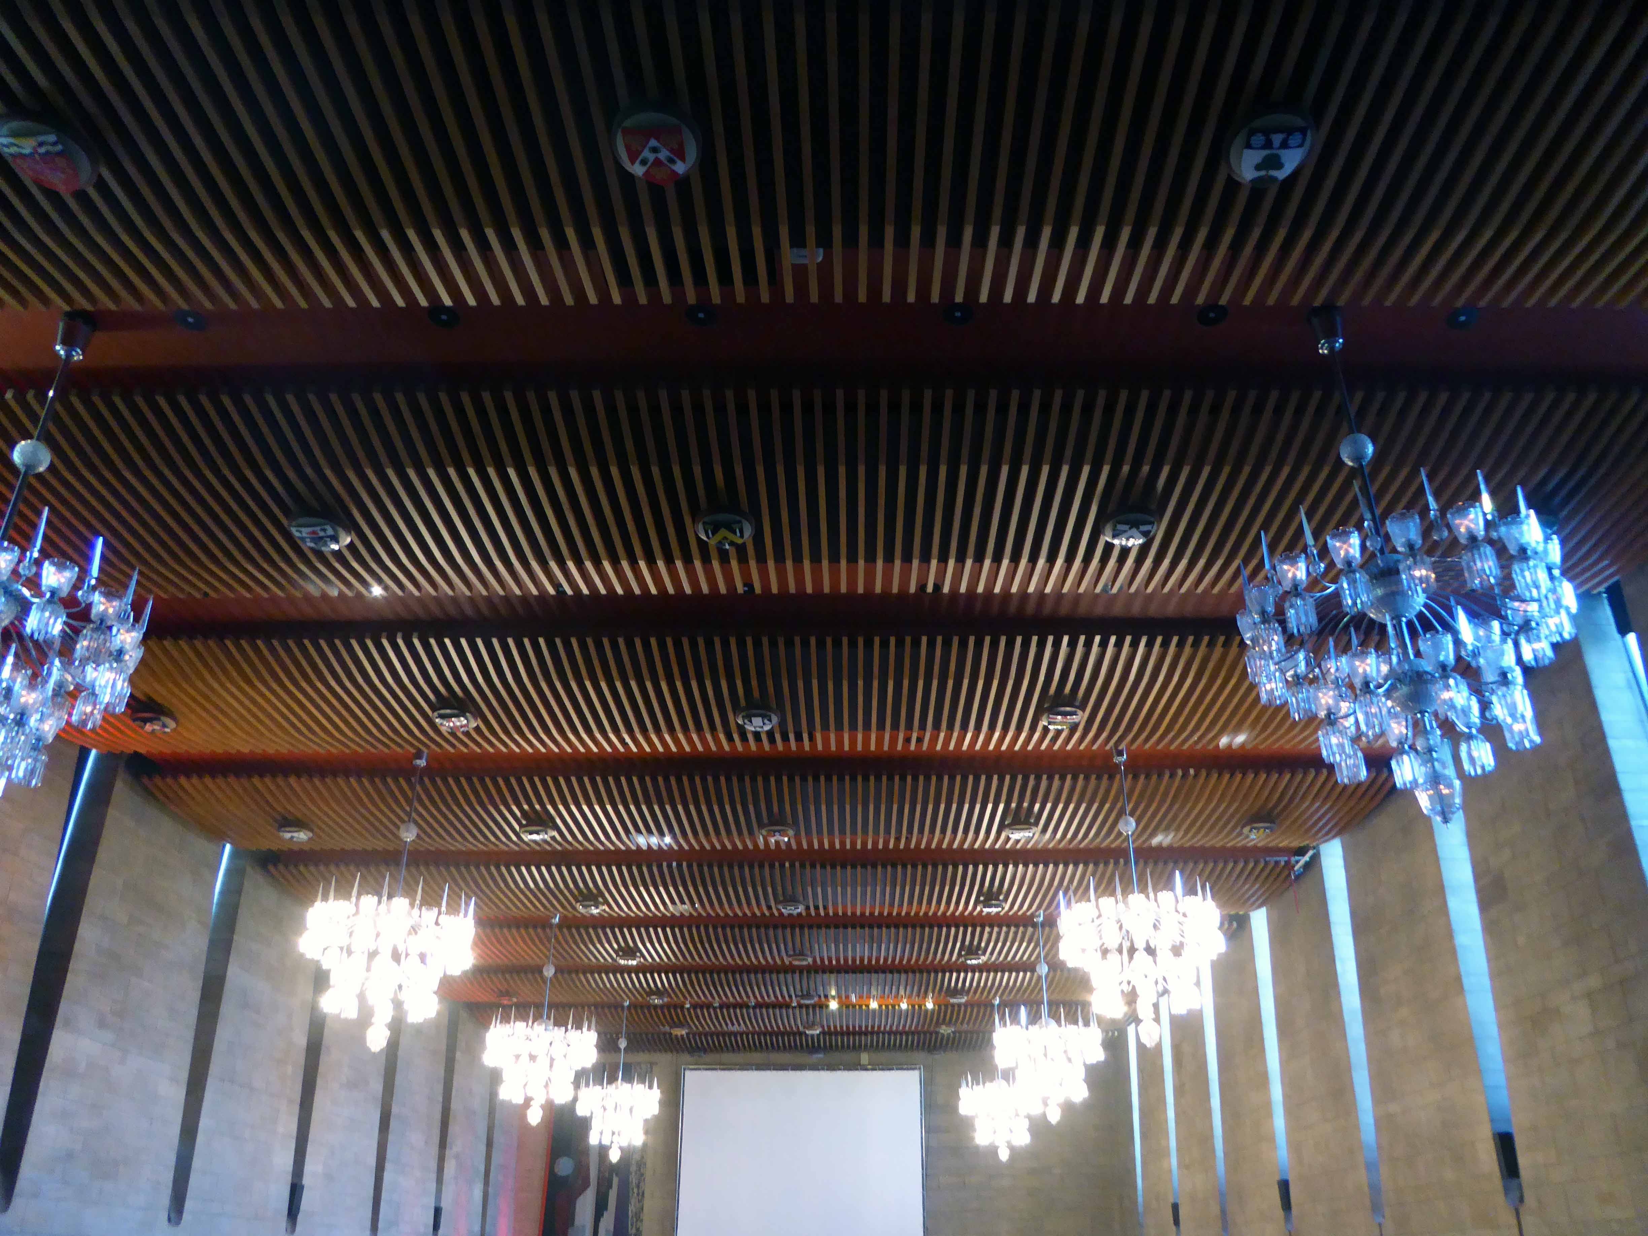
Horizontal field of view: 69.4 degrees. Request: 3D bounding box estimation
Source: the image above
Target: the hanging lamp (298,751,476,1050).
[{"bbox_3d":[-4.630,2.904,12.964,1.777,3.341,1.777,0,-29,2],"label":"hanging lamp"}]

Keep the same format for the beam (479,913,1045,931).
[{"bbox_3d":[-0.462,4.807,19.668,14.145,0.293,0.966,0,-29,2],"label":"beam"}]

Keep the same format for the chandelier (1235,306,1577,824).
[{"bbox_3d":[3.131,-0.457,6.715,1.777,3.341,1.777,0,-29,2],"label":"chandelier"}]

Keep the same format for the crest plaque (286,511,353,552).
[{"bbox_3d":[-3.801,-0.622,8.991,0.431,0.155,0.431,0,-29,2],"label":"crest plaque"}]

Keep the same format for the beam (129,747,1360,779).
[{"bbox_3d":[-0.633,1.476,13.628,14.145,0.293,0.966,0,-29,2],"label":"beam"}]

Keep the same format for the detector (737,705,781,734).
[{"bbox_3d":[-0.674,1.031,11.932,0.431,0.155,0.431,0,-29,2],"label":"detector"}]

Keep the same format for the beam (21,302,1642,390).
[{"bbox_3d":[-0.805,-1.854,7.587,14.145,0.293,0.966,0,-29,2],"label":"beam"}]

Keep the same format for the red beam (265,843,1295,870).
[{"bbox_3d":[-0.548,3.141,16.648,14.145,0.293,0.966,0,-29,2],"label":"red beam"}]

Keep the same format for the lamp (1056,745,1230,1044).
[{"bbox_3d":[3.303,2.873,12.755,1.777,3.341,1.777,0,-29,2],"label":"lamp"}]

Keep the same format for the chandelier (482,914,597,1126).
[{"bbox_3d":[-4.459,6.235,19.004,1.777,3.341,1.777,0,-29,2],"label":"chandelier"}]

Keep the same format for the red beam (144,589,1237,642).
[{"bbox_3d":[-0.719,-0.189,10.608,14.145,0.293,0.966,0,-29,2],"label":"red beam"}]

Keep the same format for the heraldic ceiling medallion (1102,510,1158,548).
[{"bbox_3d":[2.280,-0.646,8.832,0.431,0.155,0.431,0,-29,2],"label":"heraldic ceiling medallion"}]

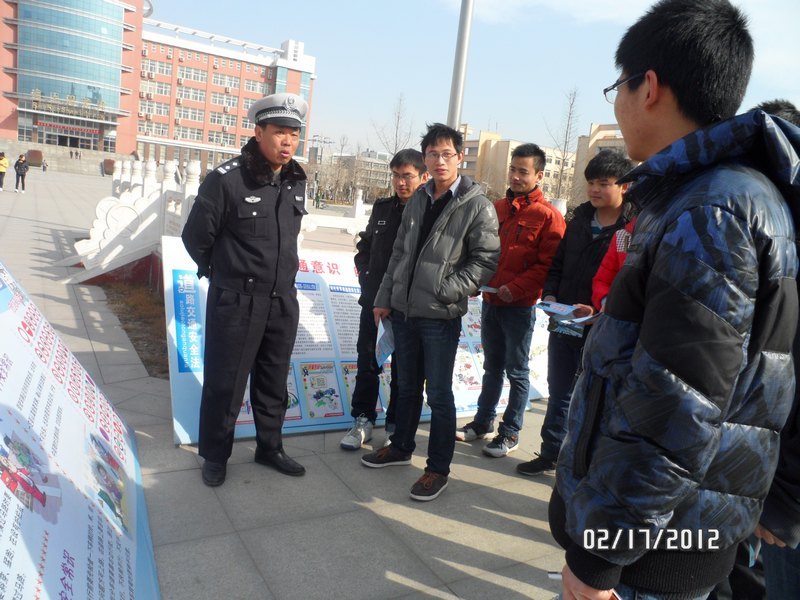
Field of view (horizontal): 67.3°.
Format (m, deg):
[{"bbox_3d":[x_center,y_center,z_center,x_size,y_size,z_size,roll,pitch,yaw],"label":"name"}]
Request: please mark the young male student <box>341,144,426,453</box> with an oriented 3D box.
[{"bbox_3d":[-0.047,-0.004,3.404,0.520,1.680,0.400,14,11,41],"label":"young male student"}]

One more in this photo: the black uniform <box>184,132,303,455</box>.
[{"bbox_3d":[-0.696,0.036,2.859,0.560,1.500,0.380,-1,12,-42],"label":"black uniform"}]

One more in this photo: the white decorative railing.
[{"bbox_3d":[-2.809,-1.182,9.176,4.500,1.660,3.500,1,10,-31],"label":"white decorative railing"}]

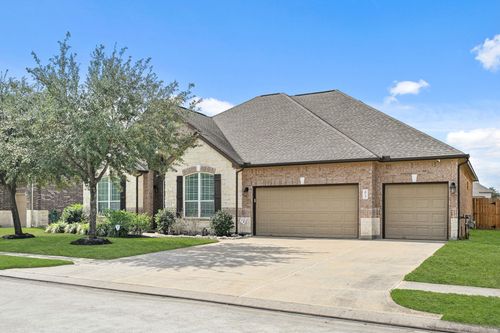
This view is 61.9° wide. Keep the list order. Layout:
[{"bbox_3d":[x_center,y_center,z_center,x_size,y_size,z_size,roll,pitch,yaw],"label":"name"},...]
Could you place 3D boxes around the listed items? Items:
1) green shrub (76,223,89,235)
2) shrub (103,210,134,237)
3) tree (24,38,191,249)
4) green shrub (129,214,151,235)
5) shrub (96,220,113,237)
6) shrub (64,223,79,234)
[{"bbox_3d":[-8.807,3.260,21.900,0.670,0.630,0.660,0,-3,0],"label":"green shrub"},{"bbox_3d":[-6.567,2.847,20.800,1.600,1.300,1.400,0,-3,0],"label":"shrub"},{"bbox_3d":[-5.952,-1.225,17.900,6.990,8.720,6.700,0,-3,0],"label":"tree"},{"bbox_3d":[-5.678,2.980,21.400,1.130,1.030,1.050,0,-3,0],"label":"green shrub"},{"bbox_3d":[-7.161,3.052,20.500,0.790,0.790,0.750,0,-3,0],"label":"shrub"},{"bbox_3d":[-9.557,3.320,22.300,0.750,0.640,0.680,0,-3,0],"label":"shrub"}]

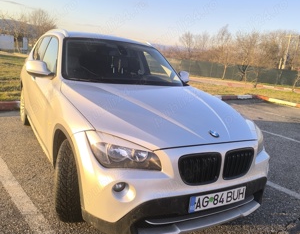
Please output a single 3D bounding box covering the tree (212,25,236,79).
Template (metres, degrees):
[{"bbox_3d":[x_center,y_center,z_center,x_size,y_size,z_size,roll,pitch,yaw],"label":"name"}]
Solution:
[{"bbox_3d":[6.644,-5.894,24.545,2.300,4.800,2.300,10,13,13],"label":"tree"}]

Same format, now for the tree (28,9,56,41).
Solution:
[{"bbox_3d":[-14.889,-11.589,36.682,4.000,6.000,4.000,1,14,-22],"label":"tree"}]

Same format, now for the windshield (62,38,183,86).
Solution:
[{"bbox_3d":[-0.300,-0.620,3.051,1.420,0.170,0.840,-1,51,-30],"label":"windshield"}]

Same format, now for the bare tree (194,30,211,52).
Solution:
[{"bbox_3d":[8.718,-11.391,45.705,2.900,6.200,2.900,8,13,9],"label":"bare tree"}]

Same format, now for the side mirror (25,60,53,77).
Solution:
[{"bbox_3d":[-1.107,-0.485,2.643,0.250,0.170,0.160,-1,15,-30],"label":"side mirror"}]

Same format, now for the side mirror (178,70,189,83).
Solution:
[{"bbox_3d":[0.452,-0.535,3.562,0.250,0.170,0.160,-1,15,-30],"label":"side mirror"}]

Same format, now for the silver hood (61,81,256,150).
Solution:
[{"bbox_3d":[0.131,-0.076,2.335,1.500,0.240,1.360,-1,21,-30],"label":"silver hood"}]

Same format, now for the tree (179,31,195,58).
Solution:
[{"bbox_3d":[5.771,-10.673,42.648,2.700,5.700,2.700,8,13,6],"label":"tree"}]

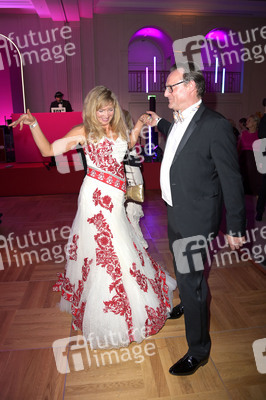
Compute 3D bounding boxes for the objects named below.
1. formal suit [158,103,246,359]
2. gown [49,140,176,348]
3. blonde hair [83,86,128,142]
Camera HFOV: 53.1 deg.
[{"bbox_3d":[0.420,0.210,1.685,0.500,1.530,0.620,-5,14,-22],"label":"formal suit"},{"bbox_3d":[-0.140,0.242,2.072,1.000,1.390,0.870,-3,13,-14],"label":"gown"},{"bbox_3d":[-0.190,-0.571,1.789,0.300,0.370,0.280,-3,13,-12],"label":"blonde hair"}]

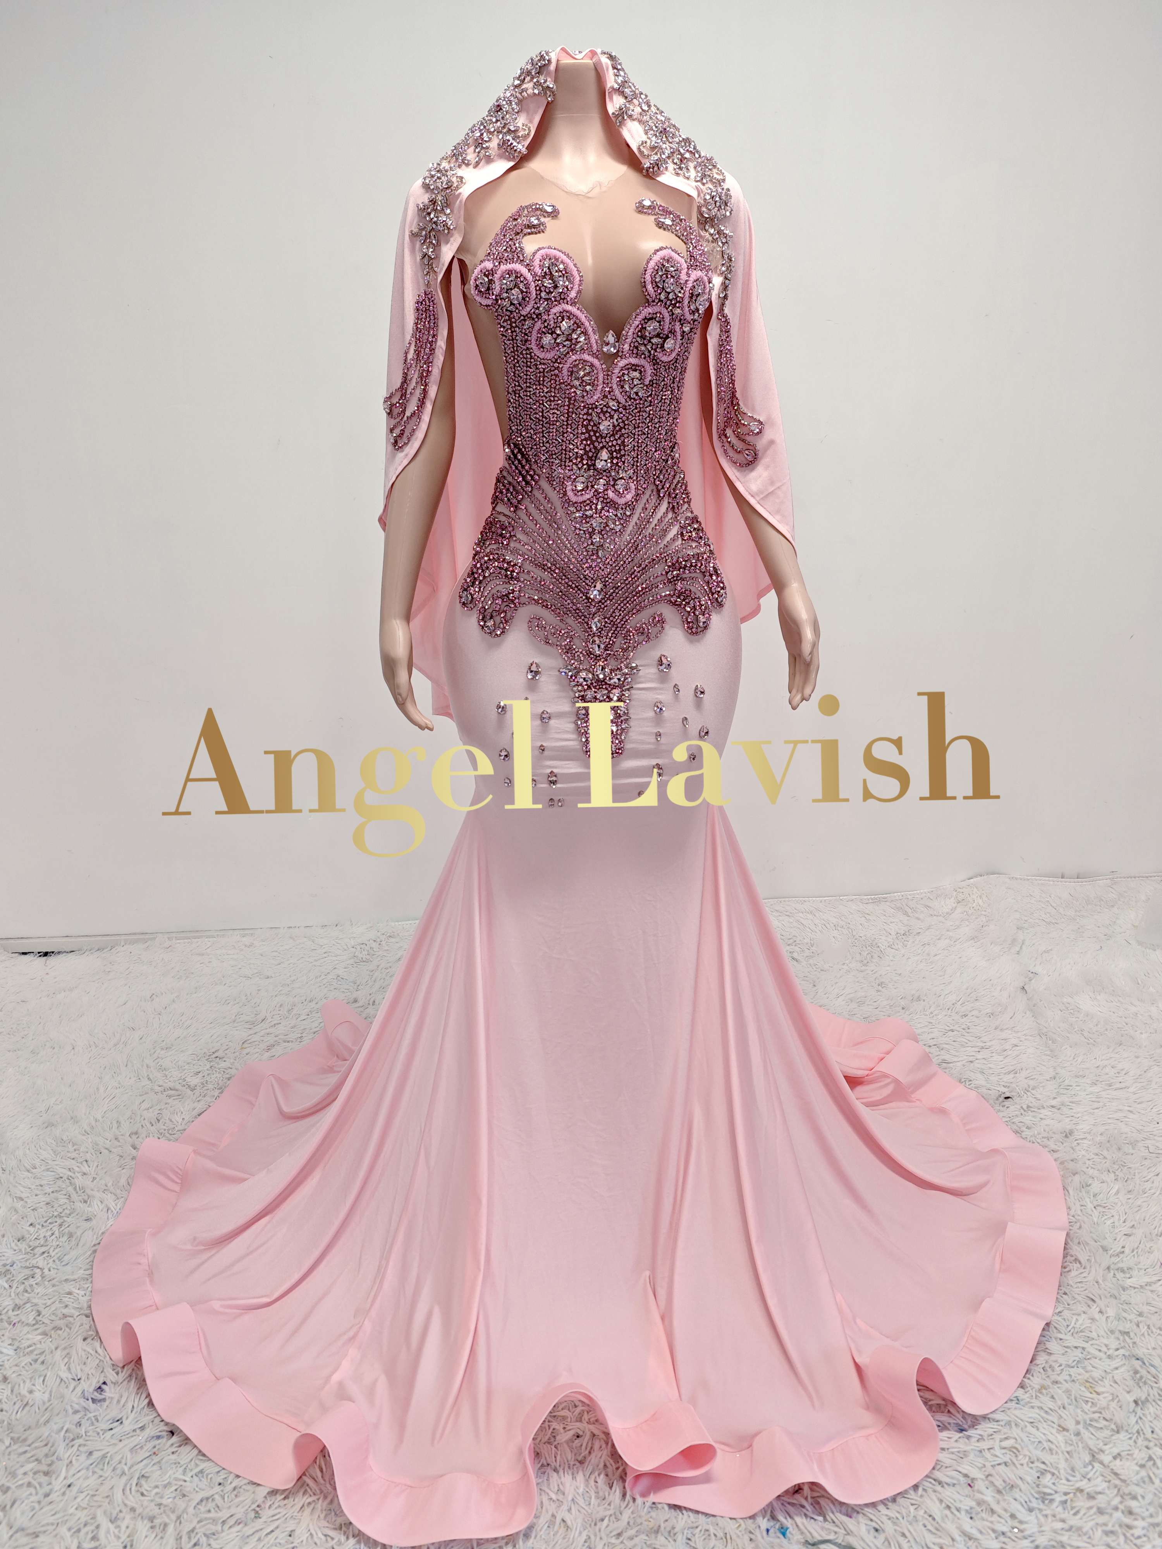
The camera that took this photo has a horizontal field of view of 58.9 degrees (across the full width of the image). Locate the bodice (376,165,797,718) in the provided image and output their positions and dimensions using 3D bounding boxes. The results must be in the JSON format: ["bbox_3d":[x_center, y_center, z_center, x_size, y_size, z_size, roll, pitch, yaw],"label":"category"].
[{"bbox_3d":[0.009,-0.410,1.310,0.530,0.680,0.310,-2,8,-11],"label":"bodice"}]

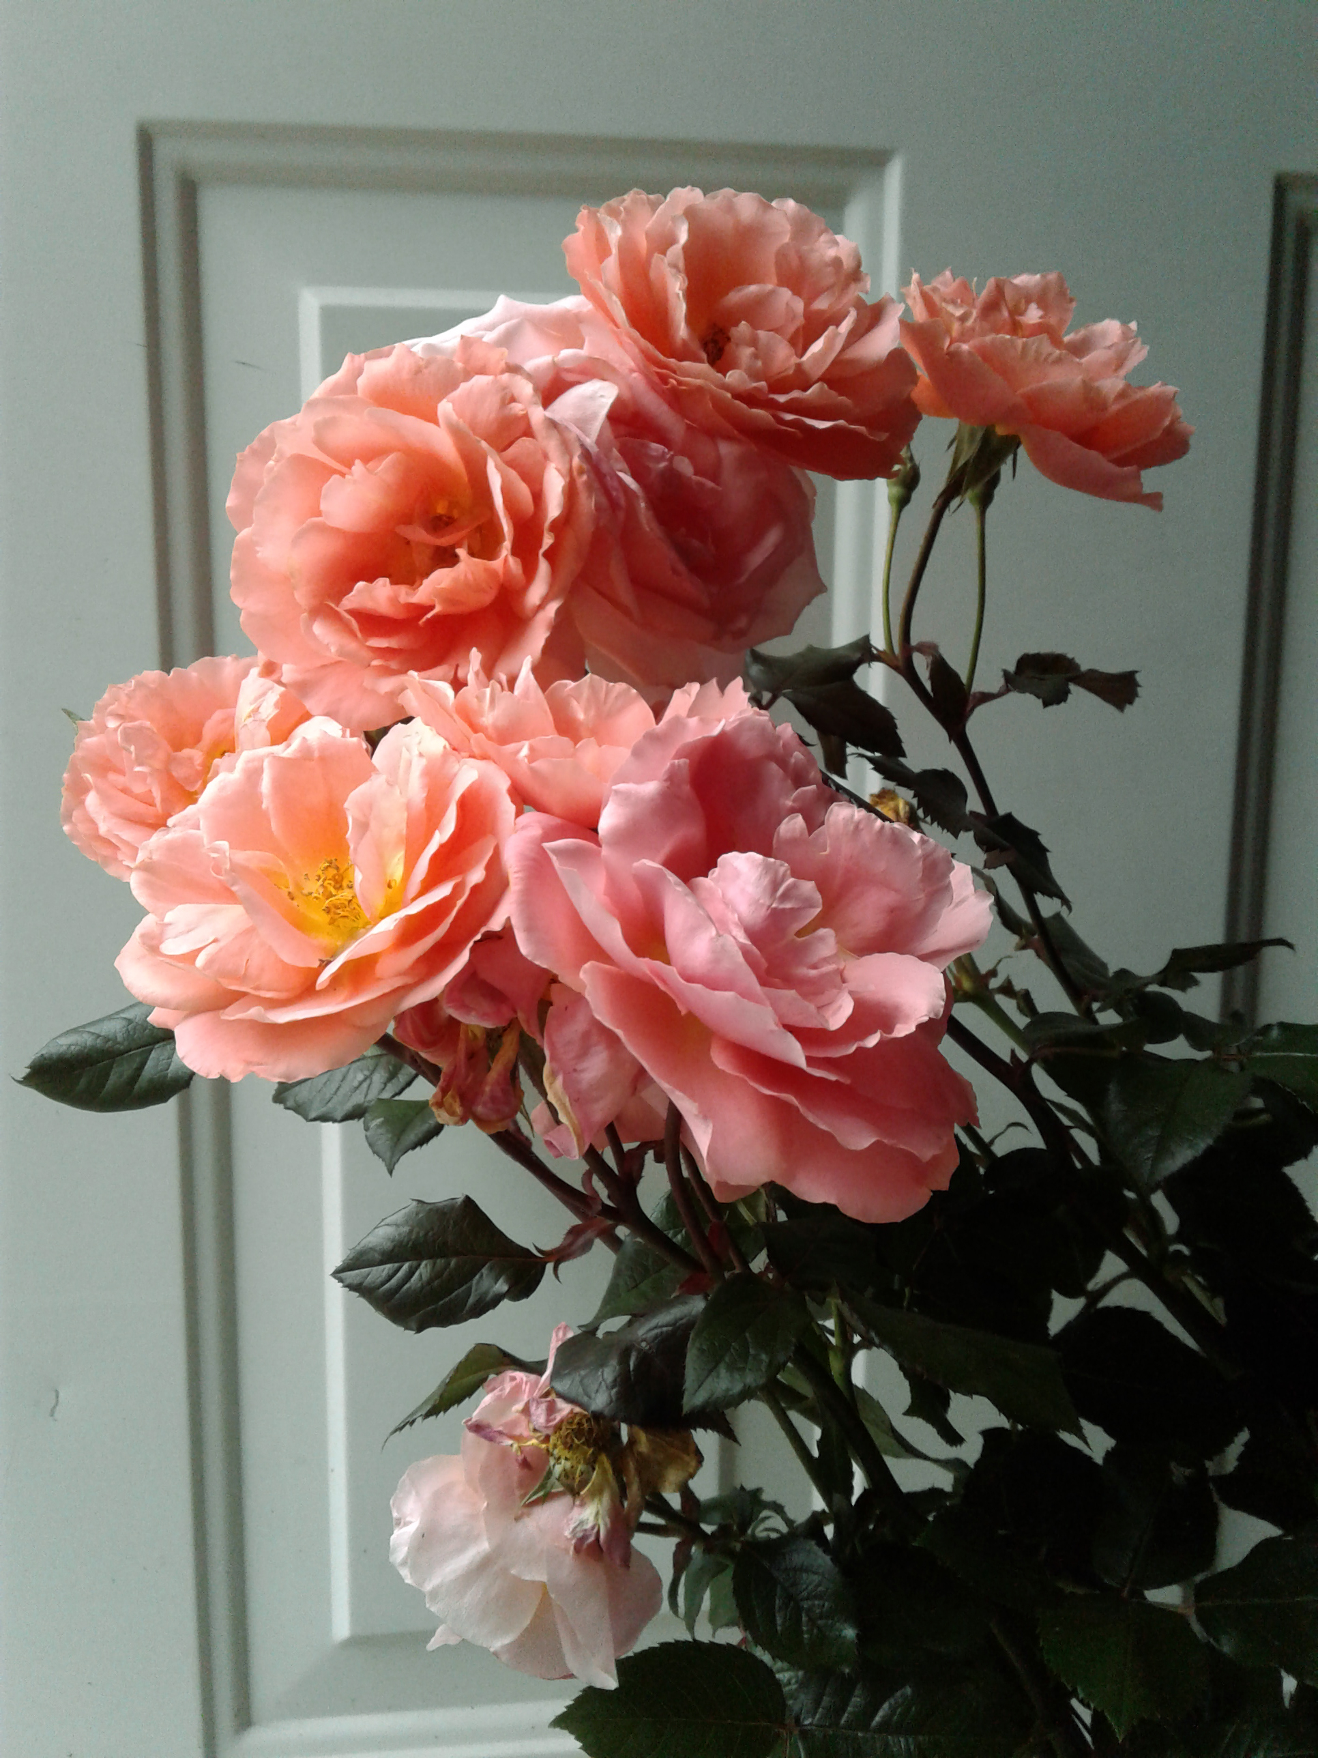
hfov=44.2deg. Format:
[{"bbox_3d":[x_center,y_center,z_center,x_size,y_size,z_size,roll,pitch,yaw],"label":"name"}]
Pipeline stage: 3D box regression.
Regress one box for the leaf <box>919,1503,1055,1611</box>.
[{"bbox_3d":[0.087,0.180,0.430,0.042,0.010,0.029,19,54,15],"label":"leaf"}]

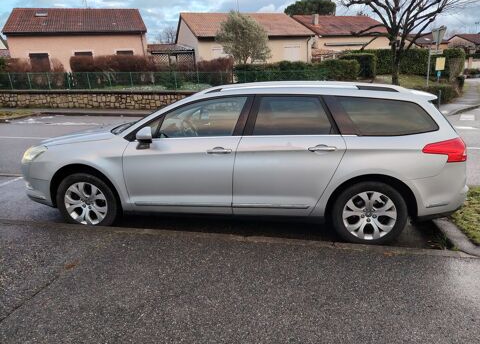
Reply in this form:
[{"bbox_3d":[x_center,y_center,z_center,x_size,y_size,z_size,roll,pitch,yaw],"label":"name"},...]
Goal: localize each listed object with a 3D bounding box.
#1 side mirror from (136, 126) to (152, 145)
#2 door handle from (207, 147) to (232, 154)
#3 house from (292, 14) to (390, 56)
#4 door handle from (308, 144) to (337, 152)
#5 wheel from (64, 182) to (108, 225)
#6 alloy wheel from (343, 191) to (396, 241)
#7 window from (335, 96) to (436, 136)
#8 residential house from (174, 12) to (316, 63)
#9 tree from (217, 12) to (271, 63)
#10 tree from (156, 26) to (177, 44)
[{"bbox_3d":[-0.884,-0.334,3.079,0.120,0.155,0.190,1,17,9],"label":"side mirror"},{"bbox_3d":[-0.184,-0.197,3.029,0.230,0.055,0.050,1,17,9],"label":"door handle"},{"bbox_3d":[9.629,-13.238,34.822,9.070,5.700,9.600,-9,18,-19],"label":"house"},{"bbox_3d":[0.712,-0.205,2.873,0.230,0.055,0.050,1,17,9],"label":"door handle"},{"bbox_3d":[-1.589,0.314,3.542,0.475,0.475,0.180,1,17,9],"label":"wheel"},{"bbox_3d":[1.189,0.378,3.086,0.475,0.475,0.180,1,17,9],"label":"alloy wheel"},{"bbox_3d":[1.262,-0.482,2.861,0.850,0.360,0.100,1,2,6],"label":"window"},{"bbox_3d":[-0.202,-10.916,29.021,9.340,5.470,9.600,-9,18,-18],"label":"residential house"},{"bbox_3d":[0.240,-7.327,19.720,3.200,4.080,3.200,-3,17,1],"label":"tree"},{"bbox_3d":[-9.175,-15.255,43.439,3.800,6.890,3.800,-3,17,1],"label":"tree"}]

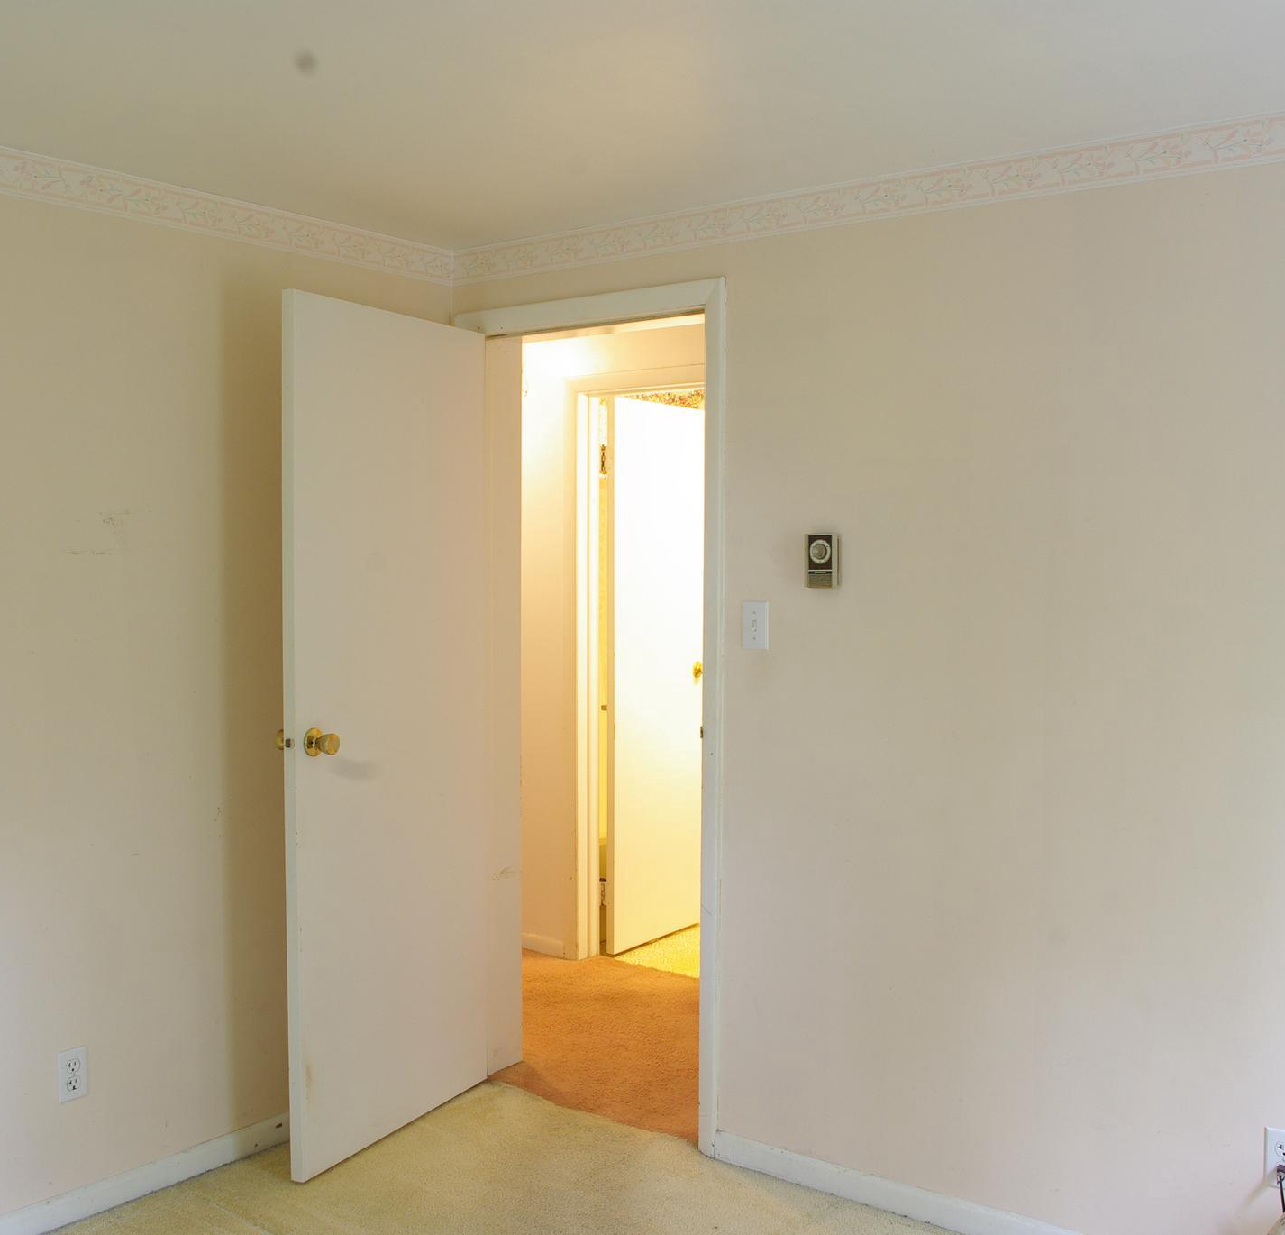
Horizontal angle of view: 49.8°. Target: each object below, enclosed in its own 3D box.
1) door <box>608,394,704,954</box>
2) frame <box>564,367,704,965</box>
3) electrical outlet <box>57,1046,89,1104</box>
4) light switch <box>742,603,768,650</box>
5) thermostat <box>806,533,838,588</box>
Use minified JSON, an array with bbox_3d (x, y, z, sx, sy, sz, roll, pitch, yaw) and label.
[{"bbox_3d":[0.074,0.209,5.245,0.036,2.020,0.610,2,3,39],"label":"door"},{"bbox_3d":[0.055,0.201,4.789,0.750,2.090,0.130,2,3,37],"label":"frame"},{"bbox_3d":[-1.235,0.991,3.002,0.009,0.114,0.071,2,3,37],"label":"electrical outlet"},{"bbox_3d":[0.261,0.019,3.196,0.070,0.114,0.014,2,3,37],"label":"light switch"},{"bbox_3d":[0.398,-0.125,3.073,0.073,0.119,0.033,2,3,37],"label":"thermostat"}]

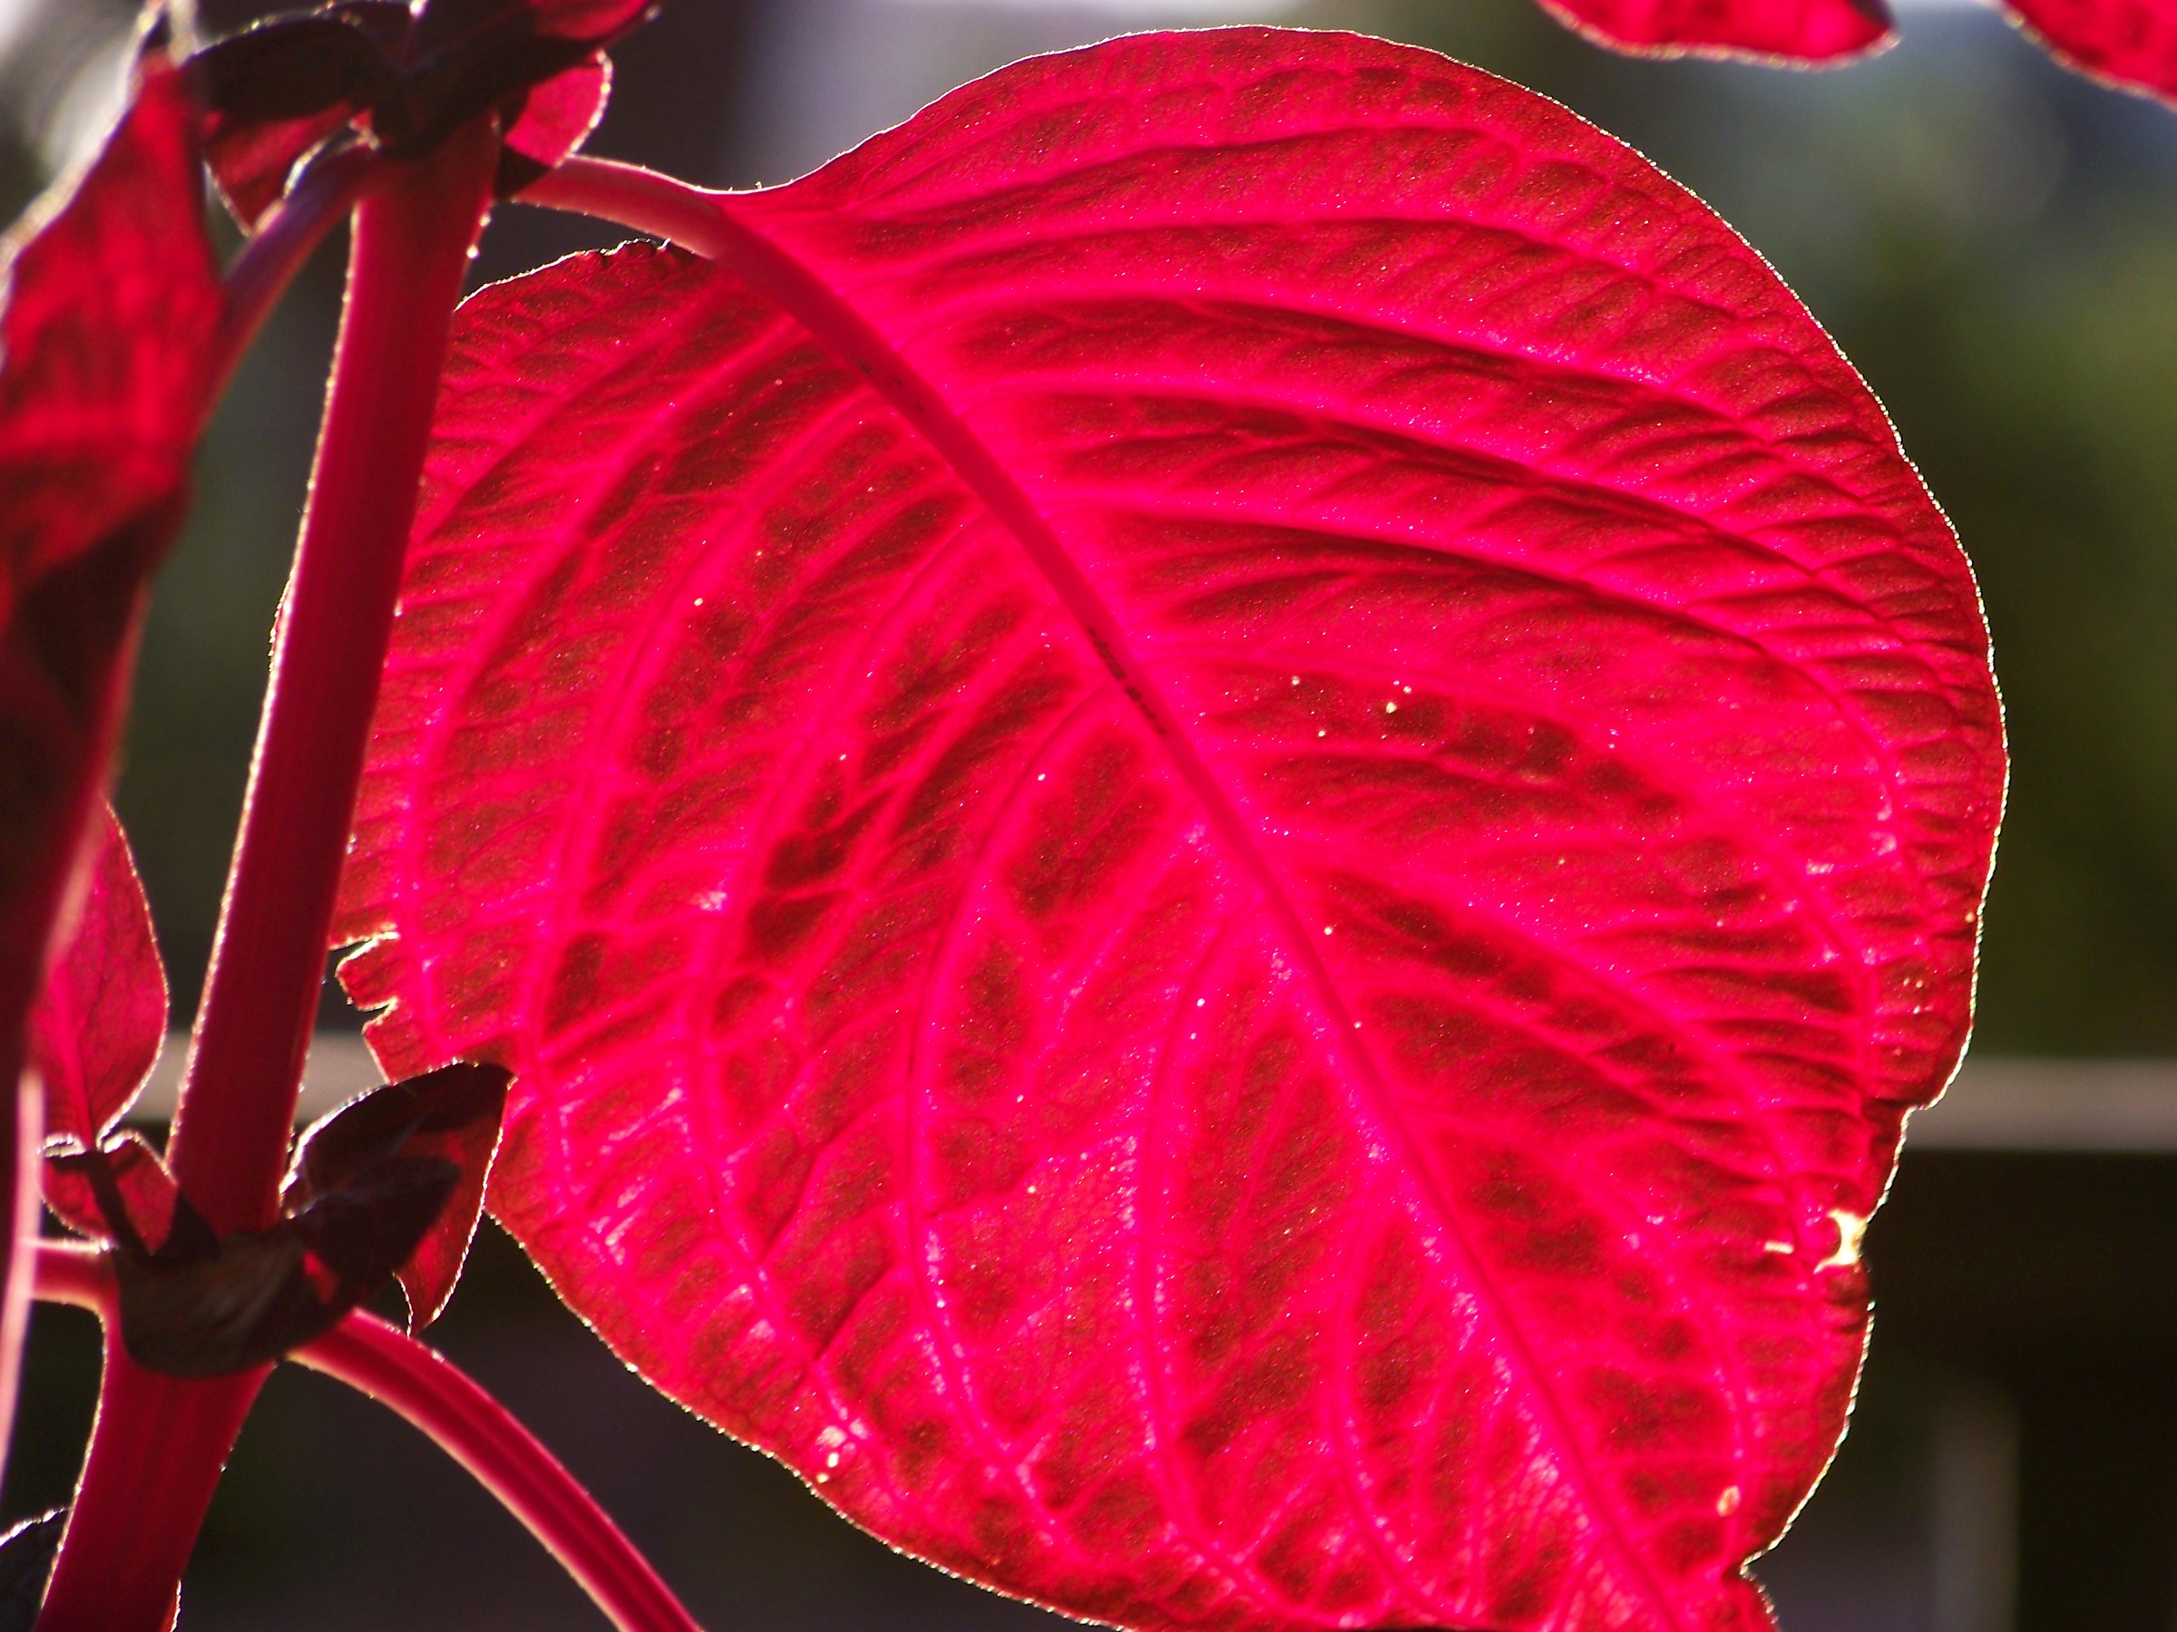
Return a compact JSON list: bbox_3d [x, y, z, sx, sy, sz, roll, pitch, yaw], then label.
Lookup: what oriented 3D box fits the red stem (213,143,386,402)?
[{"bbox_3d":[-0.032,-0.022,0.998,0.002,0.013,0.002,32,-20,0],"label":"red stem"}]

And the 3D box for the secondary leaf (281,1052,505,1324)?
[{"bbox_3d":[-0.028,0.015,1.000,0.009,0.011,0.006,0,6,0],"label":"secondary leaf"}]

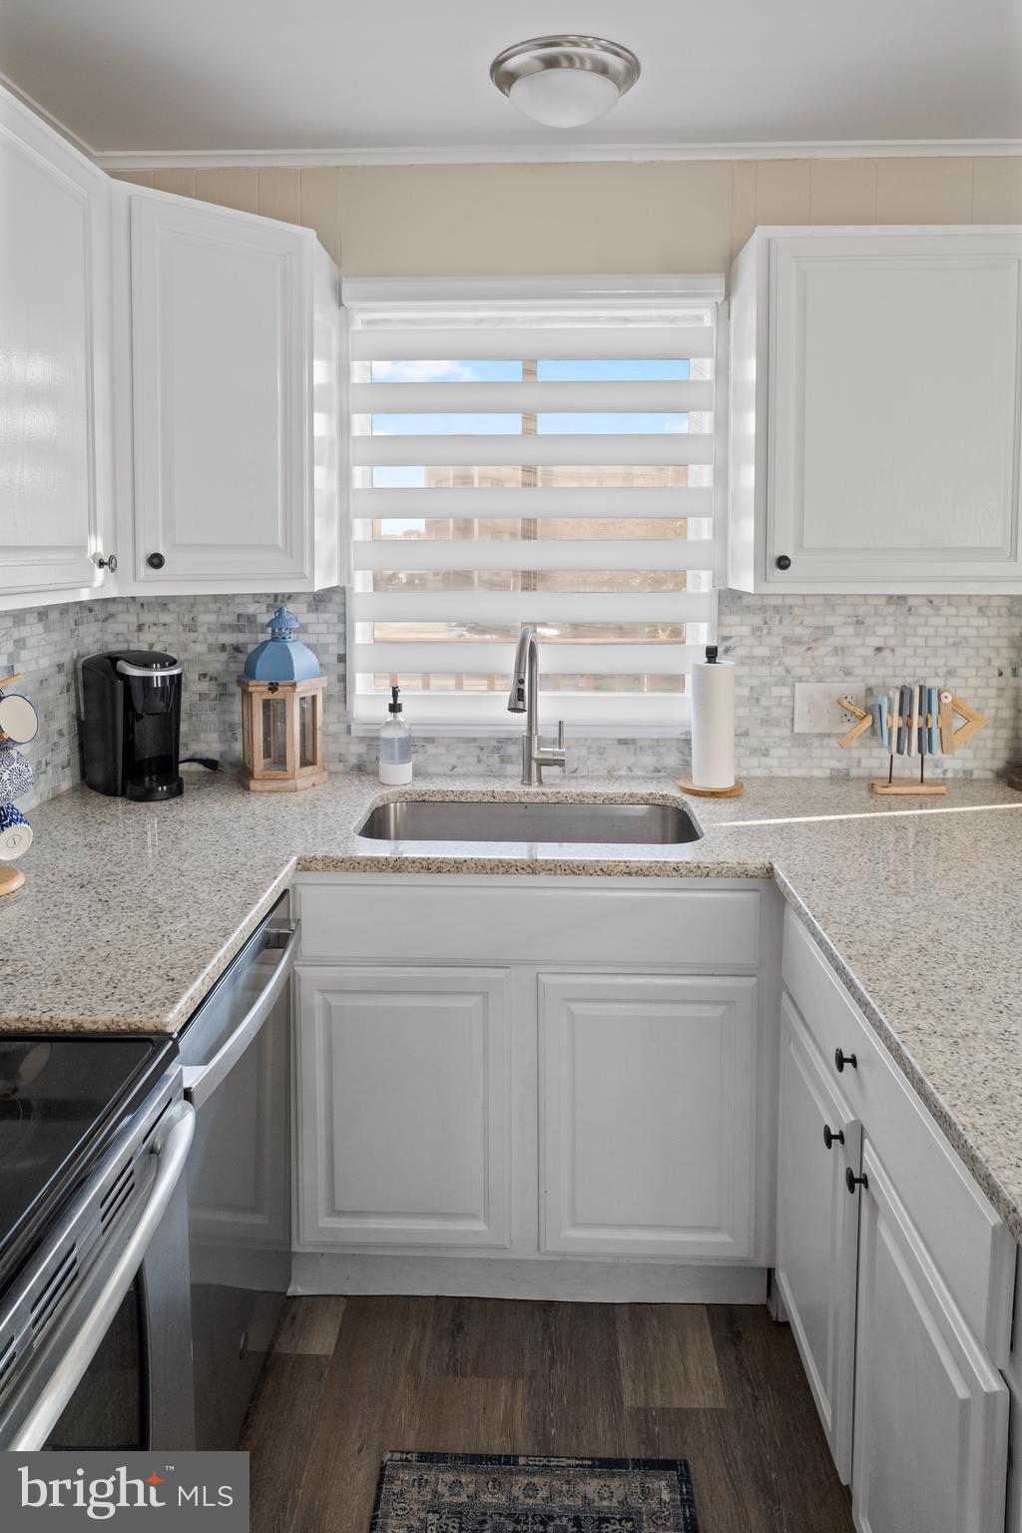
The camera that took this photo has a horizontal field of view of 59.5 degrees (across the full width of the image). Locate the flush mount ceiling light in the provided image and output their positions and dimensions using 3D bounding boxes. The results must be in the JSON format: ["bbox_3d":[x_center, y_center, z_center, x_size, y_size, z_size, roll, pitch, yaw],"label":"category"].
[{"bbox_3d":[0.113,-1.430,1.885,0.312,0.118,0.312,0,7,0],"label":"flush mount ceiling light"}]

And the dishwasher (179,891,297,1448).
[{"bbox_3d":[-0.710,0.715,1.440,0.620,0.840,0.590,1,7,2],"label":"dishwasher"}]

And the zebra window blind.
[{"bbox_3d":[0.056,-0.652,2.200,0.910,1.085,0.085,0,4,2],"label":"zebra window blind"}]

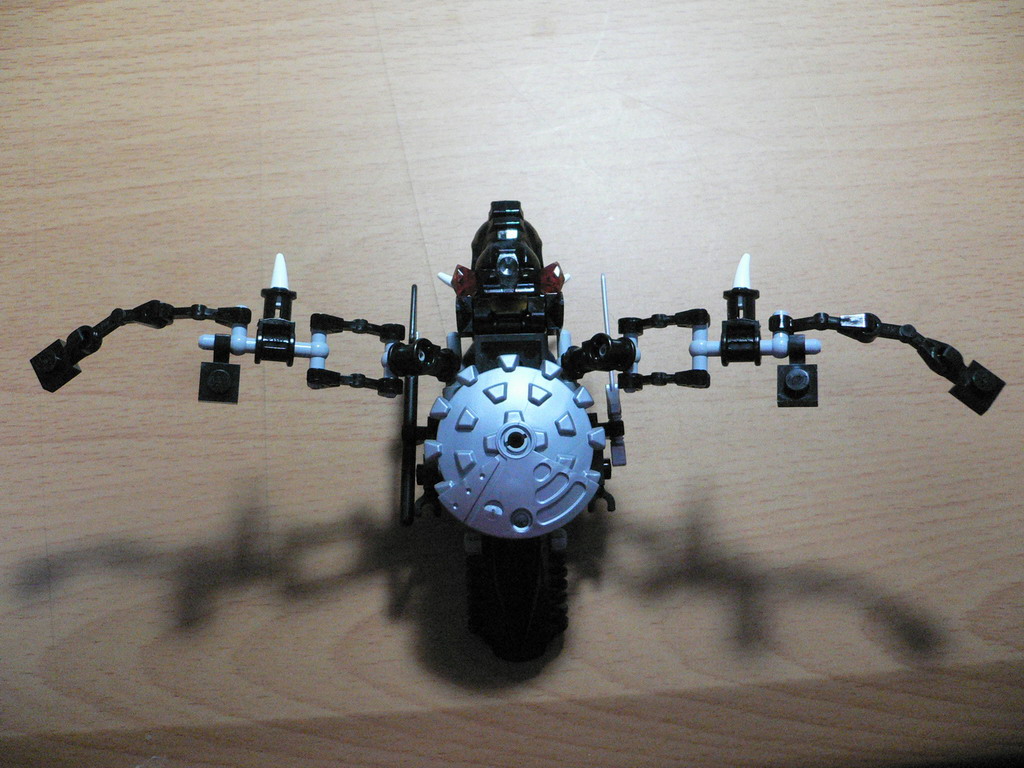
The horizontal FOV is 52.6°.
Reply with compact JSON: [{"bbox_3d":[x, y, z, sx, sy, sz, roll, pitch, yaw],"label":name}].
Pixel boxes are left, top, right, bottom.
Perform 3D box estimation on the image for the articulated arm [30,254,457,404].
[{"bbox_3d":[-0.054,-0.011,0.215,0.086,0.018,0.033,0,74,0],"label":"articulated arm"}]

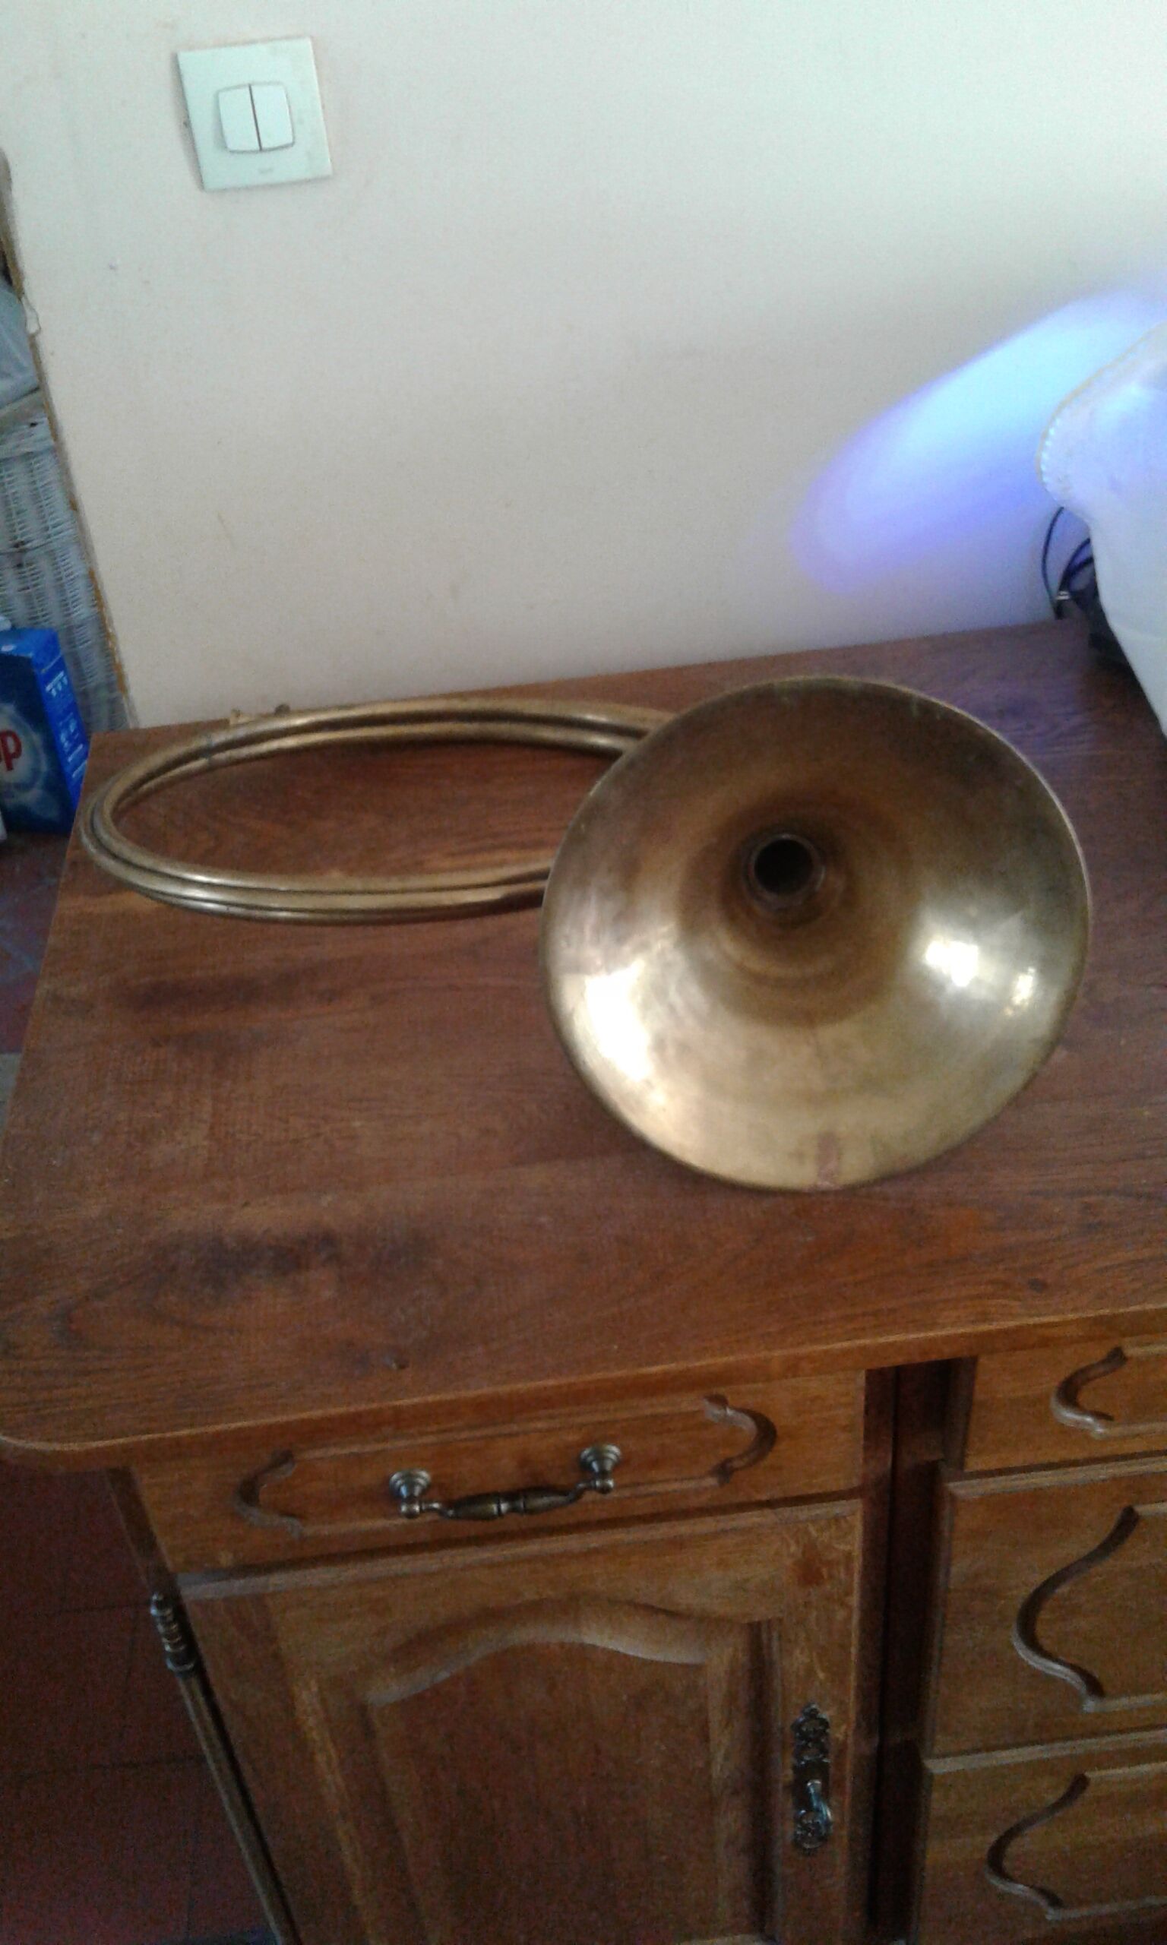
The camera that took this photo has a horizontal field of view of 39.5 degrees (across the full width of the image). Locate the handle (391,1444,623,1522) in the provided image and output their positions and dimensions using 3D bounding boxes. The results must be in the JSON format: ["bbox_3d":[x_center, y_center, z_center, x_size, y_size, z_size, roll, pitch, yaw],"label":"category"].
[{"bbox_3d":[-0.036,0.250,0.788,0.114,0.023,0.023,-7,37,-3],"label":"handle"}]

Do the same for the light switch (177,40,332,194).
[{"bbox_3d":[-0.211,-0.554,1.050,0.084,0.082,0.012,-7,37,-3],"label":"light switch"}]

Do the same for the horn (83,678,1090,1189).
[{"bbox_3d":[-0.036,-0.119,0.999,0.565,0.261,0.509,-3,29,2],"label":"horn"}]

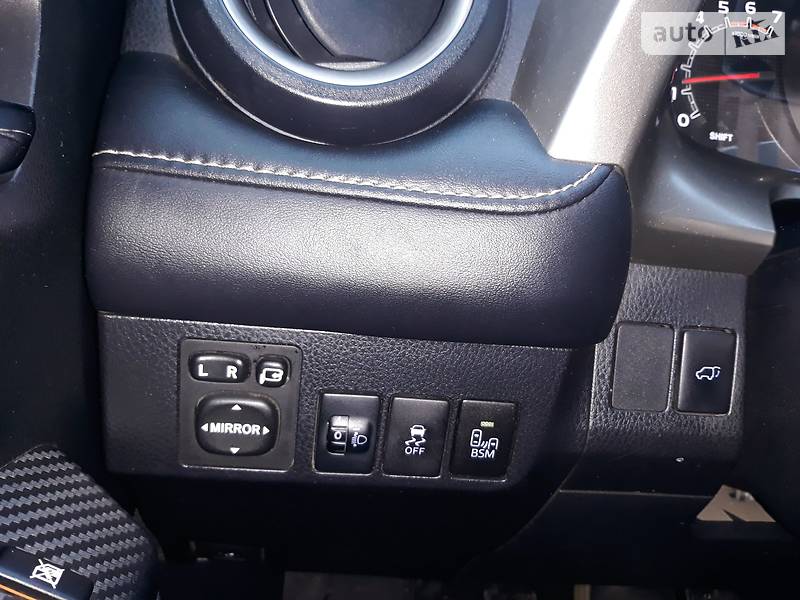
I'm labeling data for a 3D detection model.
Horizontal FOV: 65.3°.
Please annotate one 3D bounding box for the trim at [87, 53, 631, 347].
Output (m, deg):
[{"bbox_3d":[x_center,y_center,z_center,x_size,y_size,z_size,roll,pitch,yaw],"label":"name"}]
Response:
[{"bbox_3d":[-0.012,-0.035,0.235,0.196,0.096,0.050,5,13,-6],"label":"trim"}]

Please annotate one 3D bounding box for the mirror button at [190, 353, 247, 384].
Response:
[{"bbox_3d":[-0.070,0.026,0.242,0.022,0.011,0.006,5,13,-6],"label":"mirror button"}]

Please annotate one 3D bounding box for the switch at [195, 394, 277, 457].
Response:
[{"bbox_3d":[-0.065,0.050,0.248,0.032,0.025,0.008,5,13,-6],"label":"switch"}]

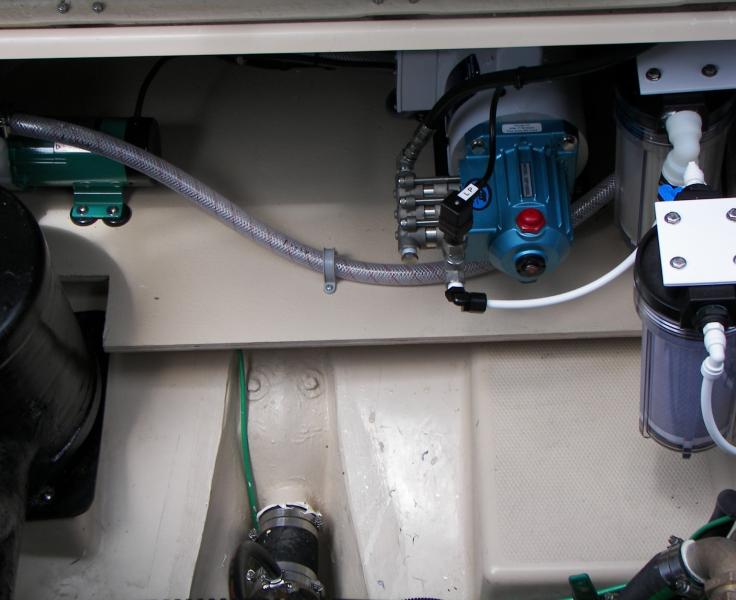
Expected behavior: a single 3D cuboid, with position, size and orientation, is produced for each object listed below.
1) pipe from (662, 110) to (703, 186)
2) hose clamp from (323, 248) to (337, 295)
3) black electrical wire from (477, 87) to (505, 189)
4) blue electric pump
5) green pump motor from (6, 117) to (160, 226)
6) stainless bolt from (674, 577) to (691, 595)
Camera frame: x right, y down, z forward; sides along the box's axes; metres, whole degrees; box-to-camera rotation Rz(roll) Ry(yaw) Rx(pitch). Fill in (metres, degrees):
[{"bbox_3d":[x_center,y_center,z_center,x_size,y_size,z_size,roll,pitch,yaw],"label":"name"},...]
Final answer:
[{"bbox_3d":[0.314,-0.146,1.649,0.039,0.065,0.055,-2,53,5],"label":"pipe"},{"bbox_3d":[-0.048,-0.039,1.999,0.014,0.029,0.056,-2,53,5],"label":"hose clamp"},{"bbox_3d":[0.141,-0.184,1.867,0.038,0.062,0.120,-2,53,5],"label":"black electrical wire"},{"bbox_3d":[0.178,-0.104,1.926,0.138,0.142,0.166,-2,53,5],"label":"blue electric pump"},{"bbox_3d":[-0.362,-0.178,2.090,0.200,0.115,0.115,1,53,8],"label":"green pump motor"},{"bbox_3d":[0.324,0.294,1.690,0.013,0.013,0.016,-53,38,-1],"label":"stainless bolt"}]

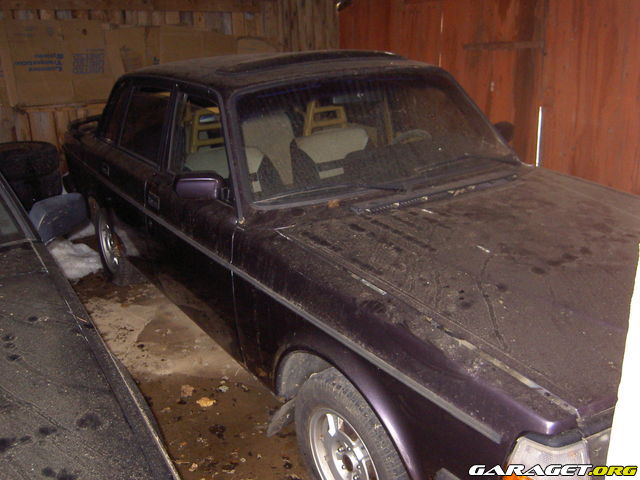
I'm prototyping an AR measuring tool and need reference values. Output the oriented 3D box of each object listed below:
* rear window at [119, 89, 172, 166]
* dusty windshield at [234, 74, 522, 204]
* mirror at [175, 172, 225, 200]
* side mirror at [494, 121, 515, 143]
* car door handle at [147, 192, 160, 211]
[{"bbox_3d":[-0.907,-0.618,3.291,0.040,0.360,0.670,8,10,-36],"label":"rear window"},{"bbox_3d":[0.277,-0.468,2.728,1.410,0.570,0.110,-13,-19,-31],"label":"dusty windshield"},{"bbox_3d":[-0.449,-0.200,2.352,0.185,0.100,0.080,-4,18,-7],"label":"mirror"},{"bbox_3d":[0.940,-0.542,3.198,0.080,0.105,0.185,14,24,40],"label":"side mirror"},{"bbox_3d":[-0.768,-0.178,2.883,0.030,0.055,0.135,-10,20,-32],"label":"car door handle"}]

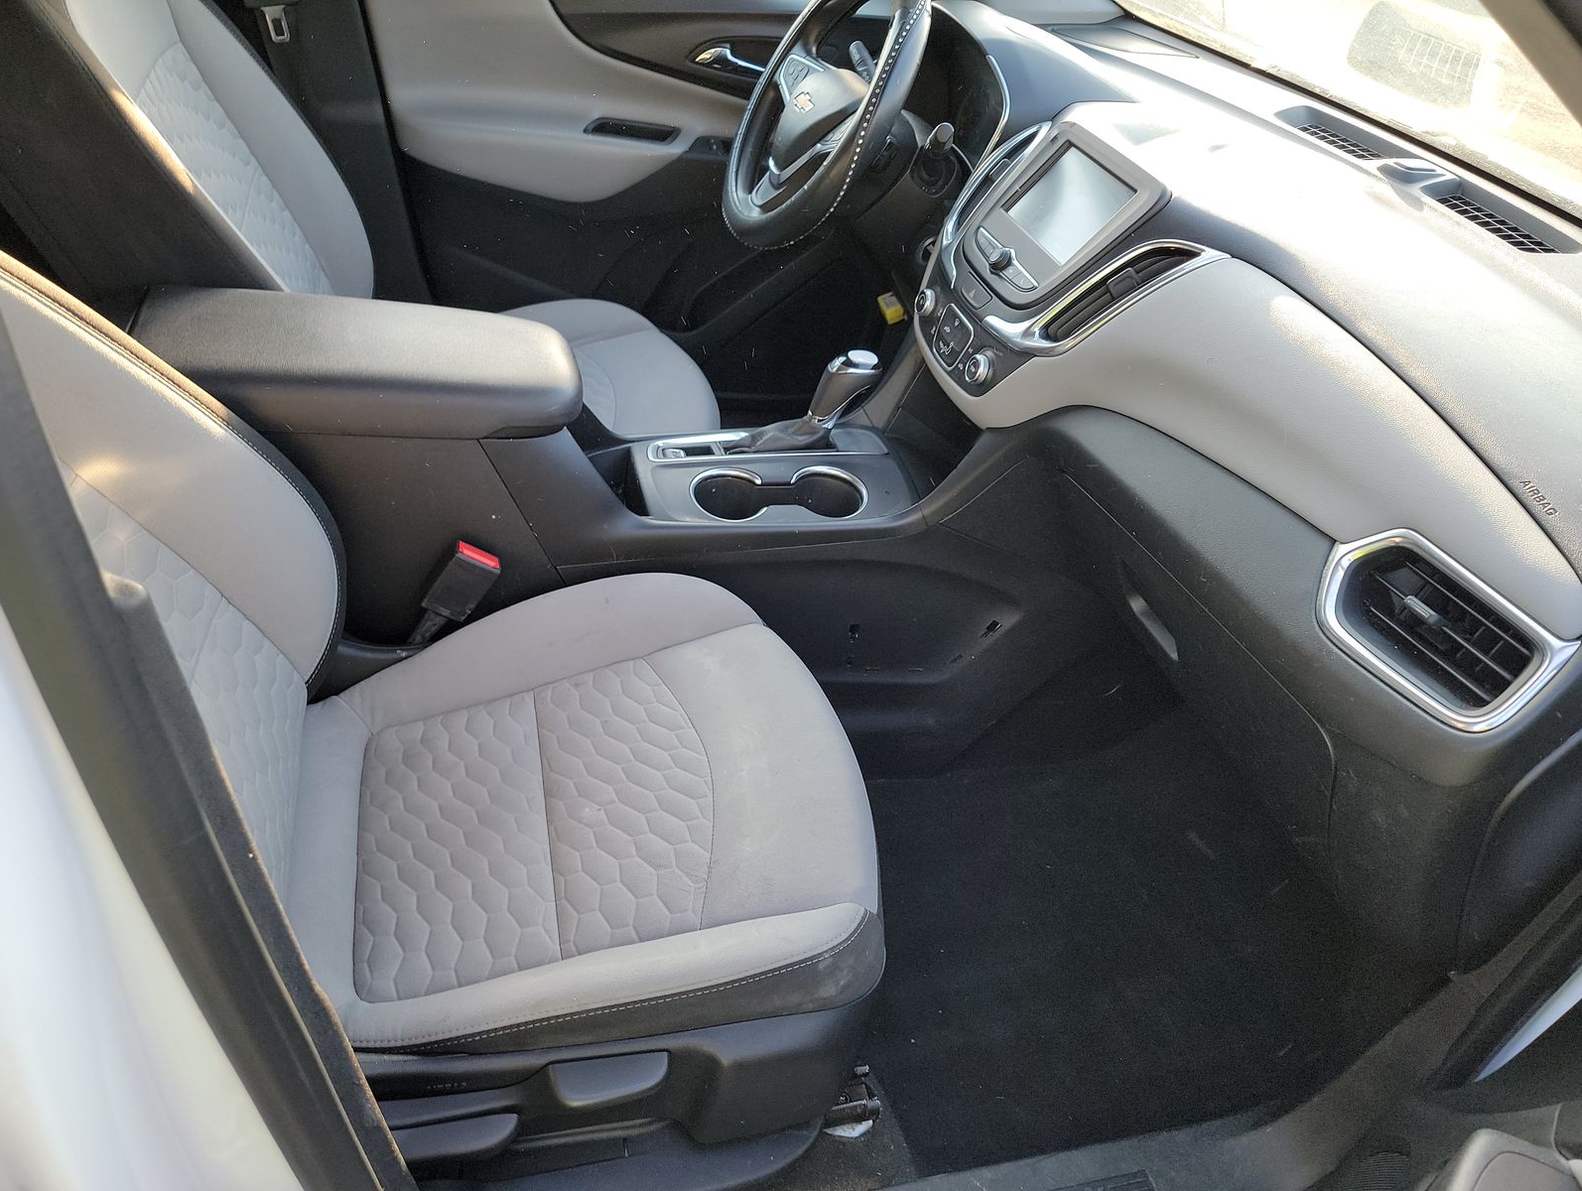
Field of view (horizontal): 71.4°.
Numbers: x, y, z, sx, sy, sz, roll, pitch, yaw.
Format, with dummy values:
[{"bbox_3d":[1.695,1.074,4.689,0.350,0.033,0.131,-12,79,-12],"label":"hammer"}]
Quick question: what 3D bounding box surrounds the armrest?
[{"bbox_3d":[-0.402,-0.220,1.041,0.395,0.058,0.197,-2,39,-16],"label":"armrest"}]

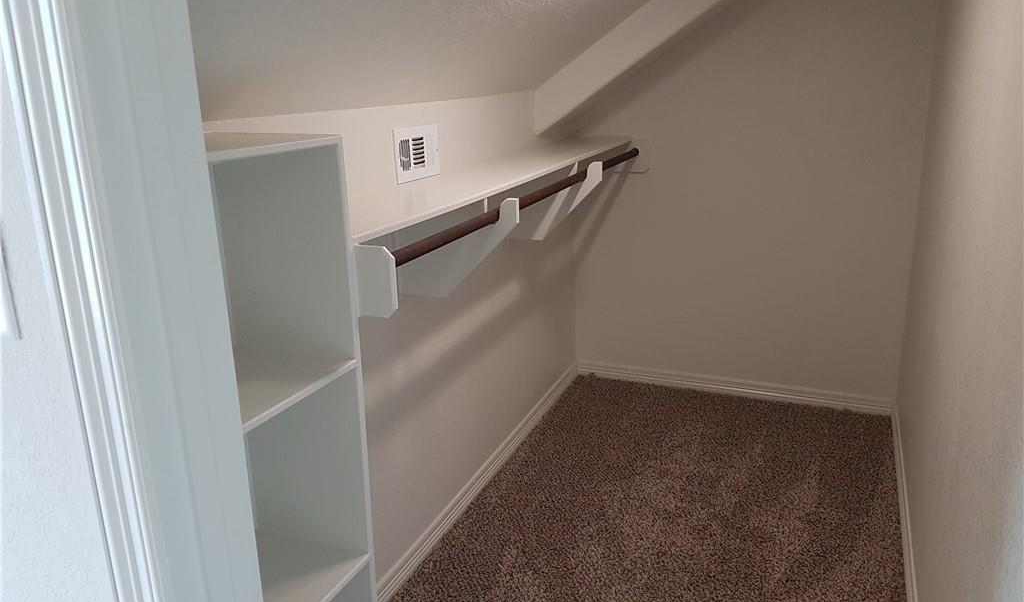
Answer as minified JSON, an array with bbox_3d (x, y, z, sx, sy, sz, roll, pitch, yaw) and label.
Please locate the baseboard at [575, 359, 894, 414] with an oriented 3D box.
[{"bbox_3d":[0.999,0.400,3.628,1.442,0.083,0.017,6,18,22],"label":"baseboard"}]

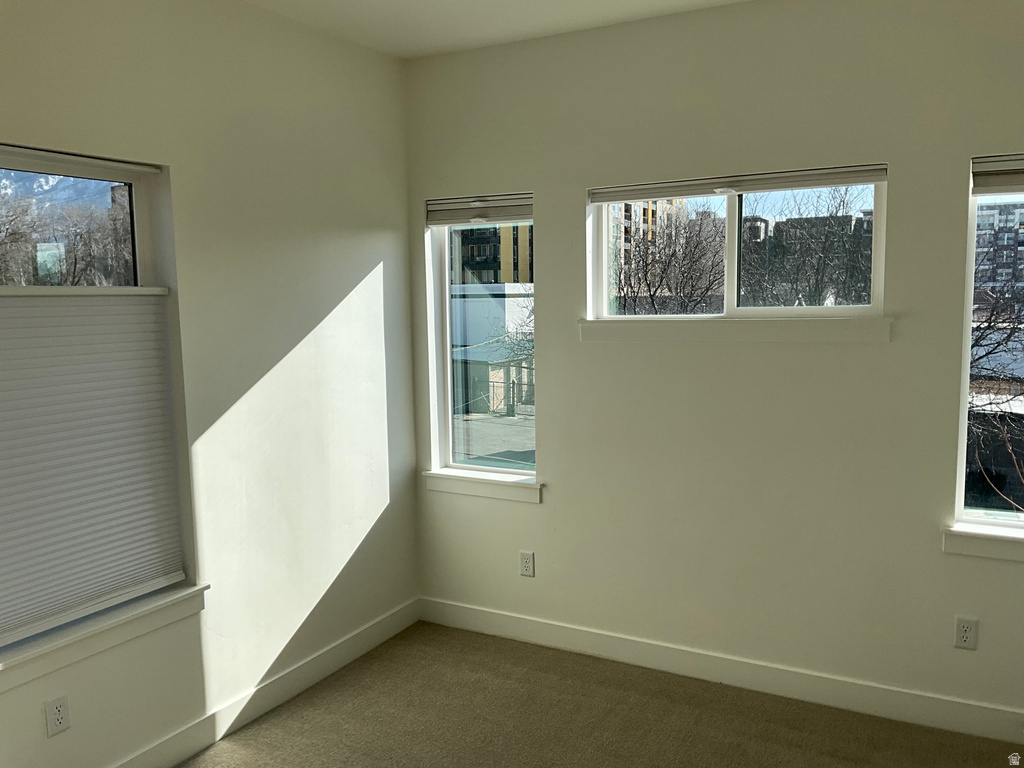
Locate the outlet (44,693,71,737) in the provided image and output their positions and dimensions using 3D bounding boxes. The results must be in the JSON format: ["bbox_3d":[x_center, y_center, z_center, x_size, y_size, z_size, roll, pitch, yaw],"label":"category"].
[{"bbox_3d":[-1.386,1.012,2.619,0.010,0.116,0.072,3,8,29],"label":"outlet"}]

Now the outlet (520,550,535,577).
[{"bbox_3d":[0.072,0.836,3.982,0.072,0.116,0.010,3,8,29],"label":"outlet"}]

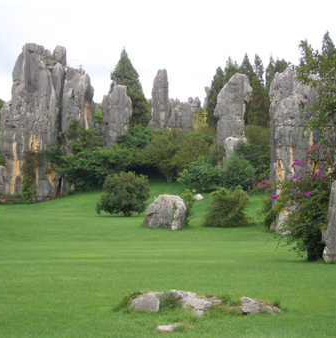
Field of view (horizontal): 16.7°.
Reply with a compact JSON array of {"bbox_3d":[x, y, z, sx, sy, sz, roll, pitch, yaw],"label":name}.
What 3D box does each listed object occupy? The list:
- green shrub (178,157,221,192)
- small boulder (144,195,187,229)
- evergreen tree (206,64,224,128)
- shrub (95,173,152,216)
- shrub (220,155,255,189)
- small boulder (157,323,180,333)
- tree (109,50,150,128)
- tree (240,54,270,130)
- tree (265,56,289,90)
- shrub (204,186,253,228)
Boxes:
[{"bbox_3d":[1.874,0.317,66.000,2.652,2.076,2.520,0,0,0],"label":"green shrub"},{"bbox_3d":[-0.101,1.463,38.500,1.446,1.211,1.150,0,0,0],"label":"small boulder"},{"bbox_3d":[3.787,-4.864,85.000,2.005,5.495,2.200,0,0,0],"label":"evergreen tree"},{"bbox_3d":[-2.107,1.158,53.000,2.500,2.084,2.500,0,0,0],"label":"shrub"},{"bbox_3d":[4.068,0.205,67.000,2.107,2.107,2.002,0,0,0],"label":"shrub"},{"bbox_3d":[0.006,1.883,13.600,0.261,0.119,0.220,0,0,0],"label":"small boulder"},{"bbox_3d":[-3.027,-5.976,90.000,3.302,7.155,3.302,0,0,0],"label":"tree"},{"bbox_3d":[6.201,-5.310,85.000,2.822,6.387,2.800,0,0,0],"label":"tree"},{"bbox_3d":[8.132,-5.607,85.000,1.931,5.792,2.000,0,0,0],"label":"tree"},{"bbox_3d":[2.132,1.345,40.000,1.782,1.468,1.650,0,0,0],"label":"shrub"}]

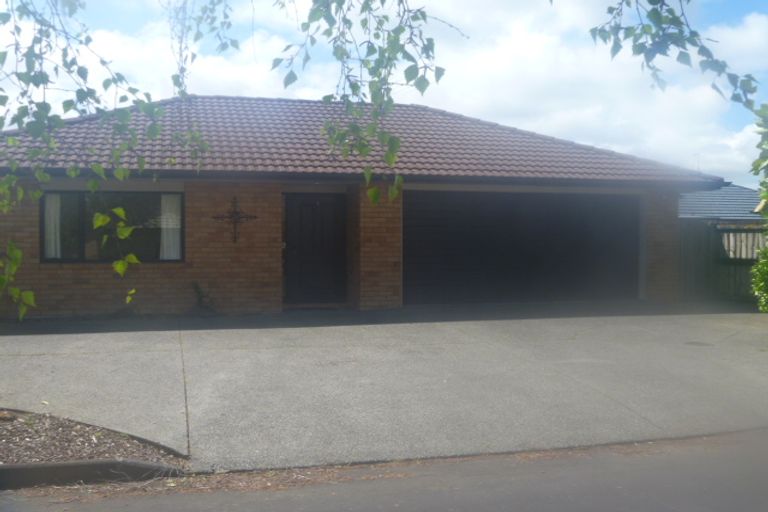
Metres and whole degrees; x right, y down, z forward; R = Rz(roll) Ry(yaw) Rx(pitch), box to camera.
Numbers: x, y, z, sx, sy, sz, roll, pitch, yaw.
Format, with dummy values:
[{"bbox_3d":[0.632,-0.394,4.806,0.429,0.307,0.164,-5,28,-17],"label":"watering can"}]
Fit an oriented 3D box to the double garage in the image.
[{"bbox_3d":[2.680,-0.167,14.050,4.800,2.070,0.080,0,1,-13],"label":"double garage"}]

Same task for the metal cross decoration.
[{"bbox_3d":[-2.540,-0.615,12.750,0.740,0.790,0.040,0,1,-13],"label":"metal cross decoration"}]

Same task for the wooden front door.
[{"bbox_3d":[-1.280,-0.145,13.900,1.130,2.060,0.080,0,1,-13],"label":"wooden front door"}]

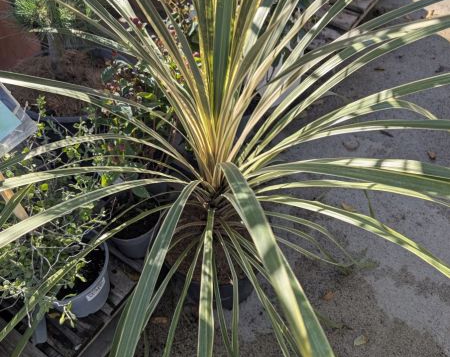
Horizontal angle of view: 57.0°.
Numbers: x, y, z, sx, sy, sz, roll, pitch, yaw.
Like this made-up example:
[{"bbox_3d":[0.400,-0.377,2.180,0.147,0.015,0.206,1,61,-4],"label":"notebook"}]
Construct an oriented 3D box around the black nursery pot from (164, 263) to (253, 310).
[{"bbox_3d":[-0.025,0.240,1.295,0.312,0.250,0.312,0,50,0],"label":"black nursery pot"}]

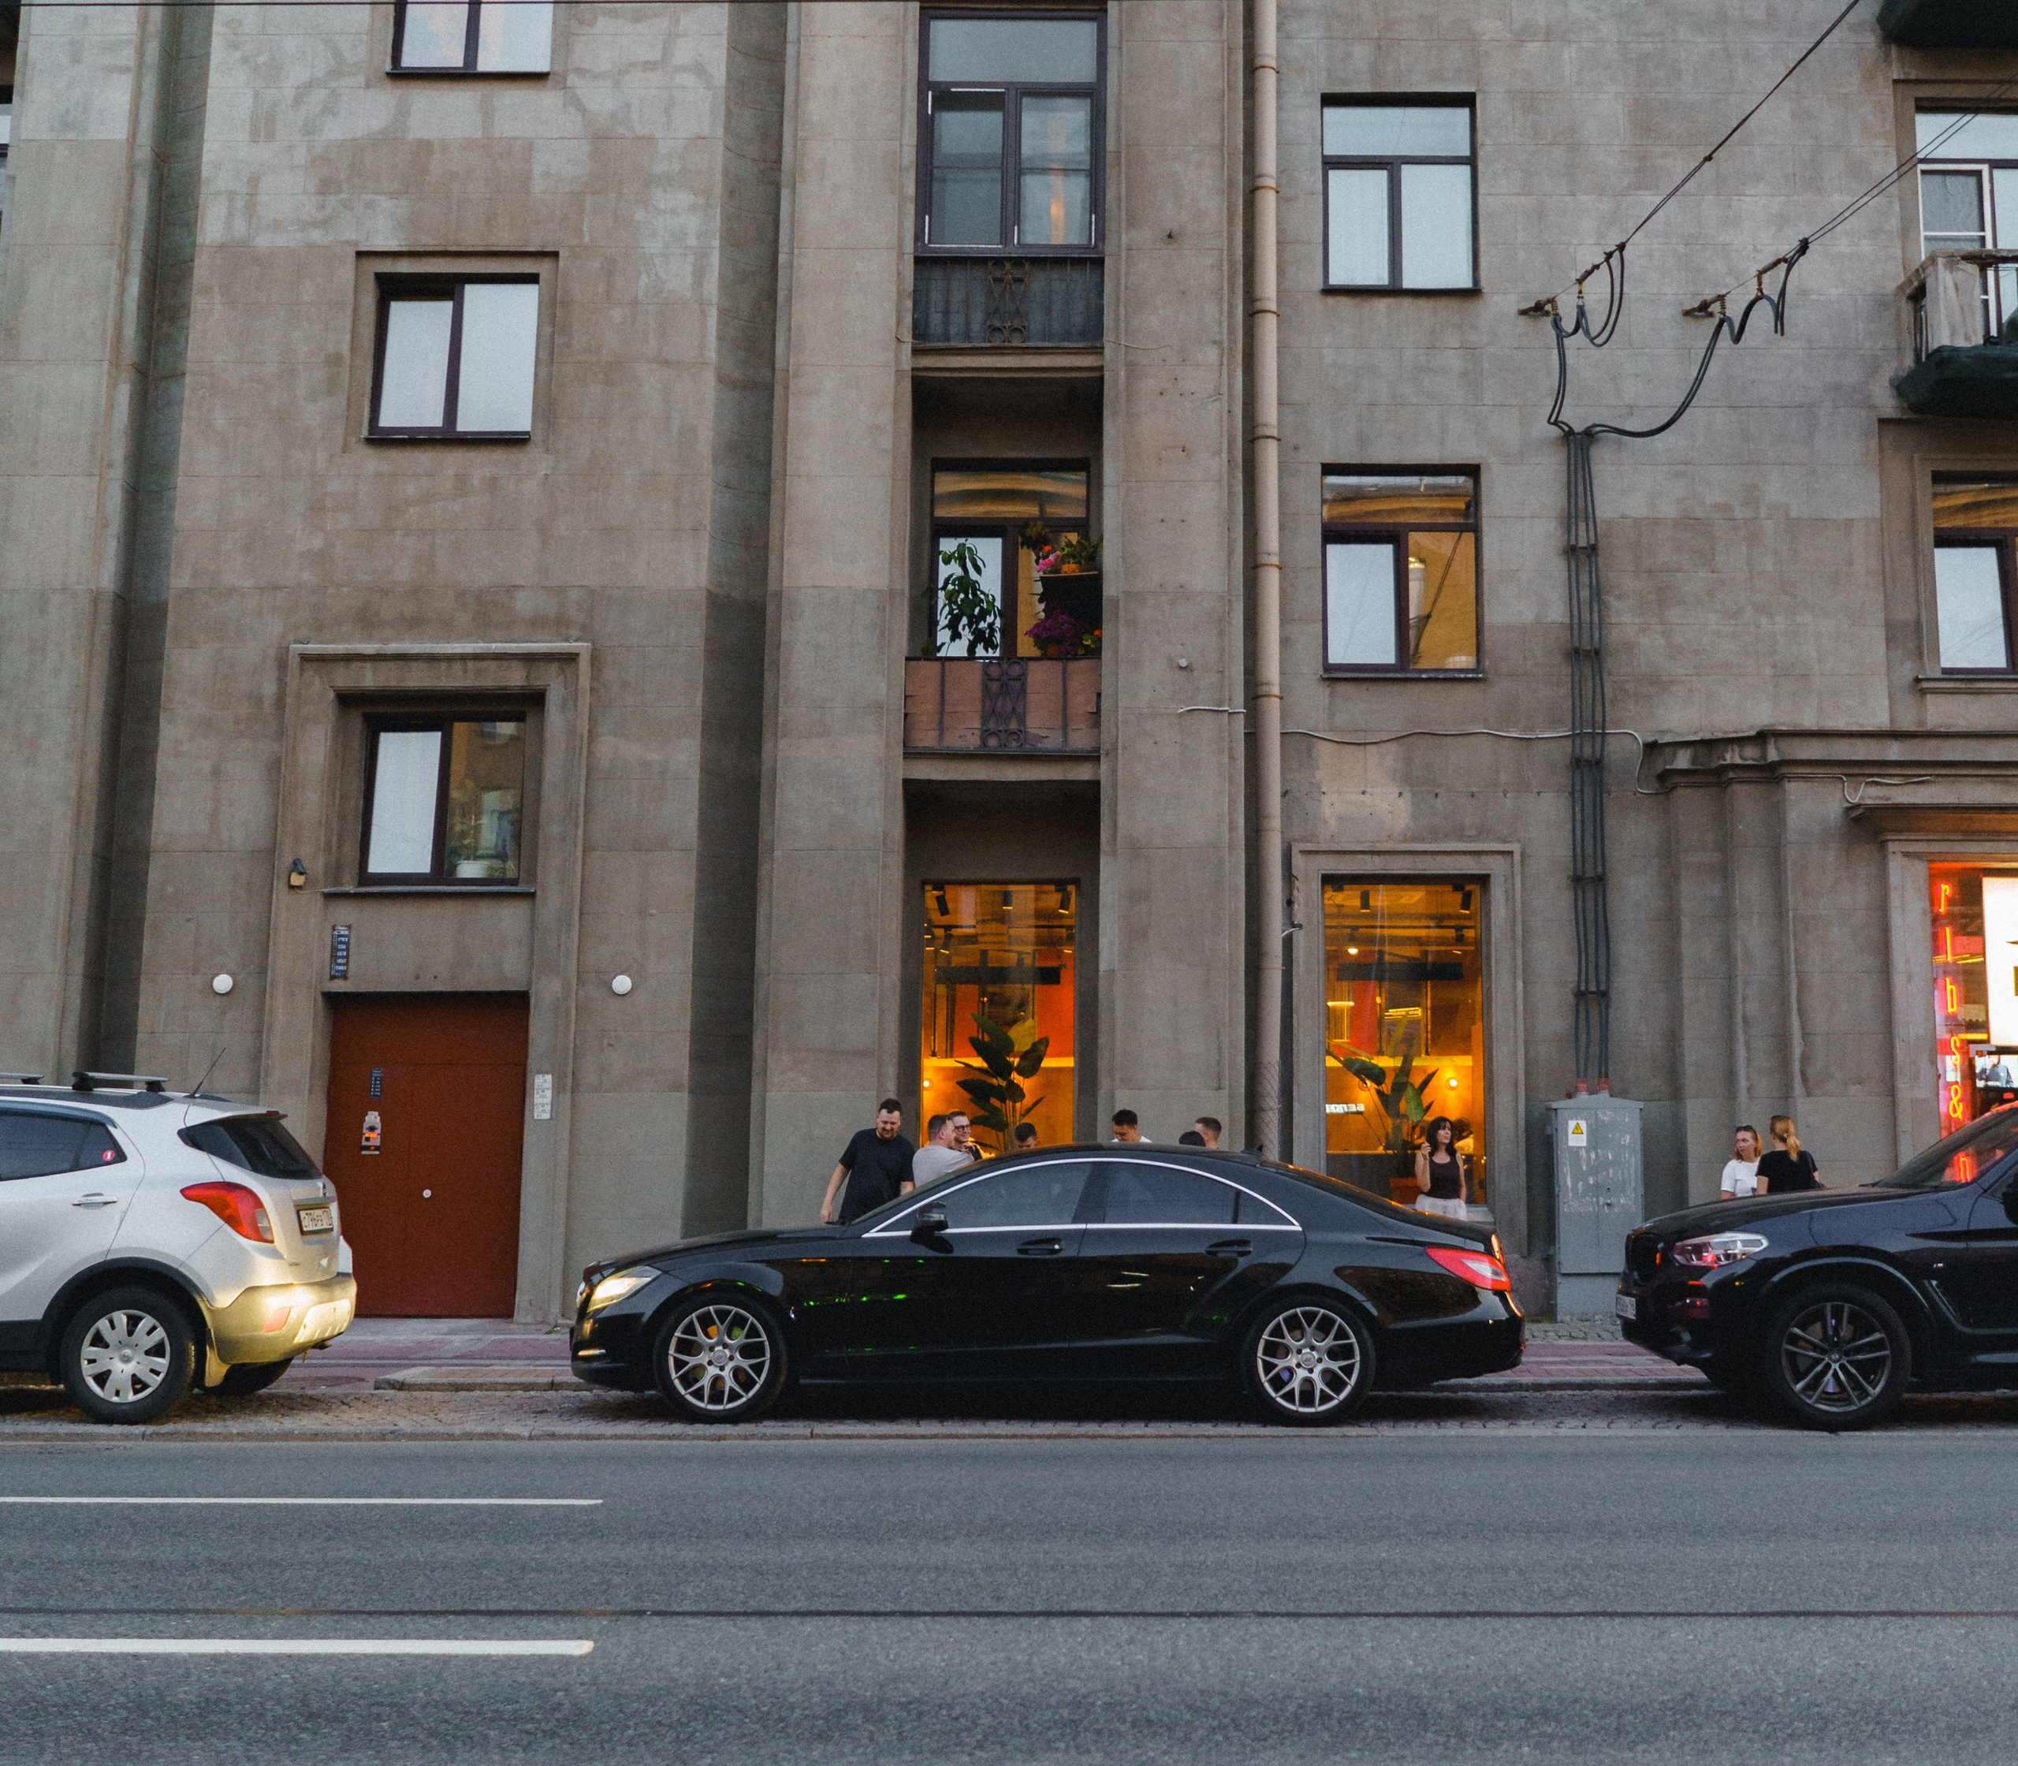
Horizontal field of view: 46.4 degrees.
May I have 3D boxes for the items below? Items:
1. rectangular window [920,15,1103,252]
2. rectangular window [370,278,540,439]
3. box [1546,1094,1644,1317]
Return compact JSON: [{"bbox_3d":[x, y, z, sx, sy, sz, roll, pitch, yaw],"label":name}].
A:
[{"bbox_3d":[0.025,-6.191,19.559,1.537,2.137,0.150,1,-9,1],"label":"rectangular window"},{"bbox_3d":[-4.886,-4.624,20.851,1.498,1.497,0.180,1,-10,1],"label":"rectangular window"},{"bbox_3d":[4.802,2.690,19.355,0.770,1.834,0.380,1,-10,1],"label":"box"}]

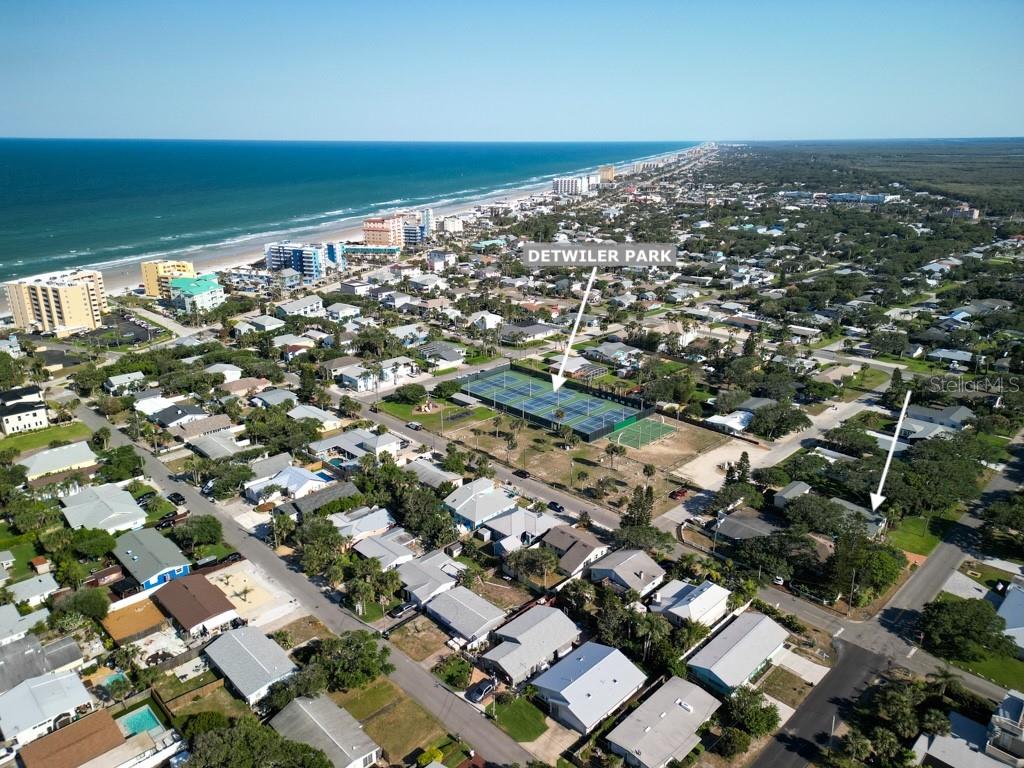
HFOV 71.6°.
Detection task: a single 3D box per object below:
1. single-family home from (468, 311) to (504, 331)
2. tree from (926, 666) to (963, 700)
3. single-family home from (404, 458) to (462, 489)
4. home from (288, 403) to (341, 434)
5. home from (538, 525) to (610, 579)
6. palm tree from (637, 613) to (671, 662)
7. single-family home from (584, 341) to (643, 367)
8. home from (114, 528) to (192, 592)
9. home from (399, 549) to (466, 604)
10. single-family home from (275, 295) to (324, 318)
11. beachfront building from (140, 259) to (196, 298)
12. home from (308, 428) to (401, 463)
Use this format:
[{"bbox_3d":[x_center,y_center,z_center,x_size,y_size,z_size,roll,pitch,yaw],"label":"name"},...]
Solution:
[{"bbox_3d":[-13.000,-31.250,357.880,13.500,5.600,15.000,17,25,40],"label":"single-family home"},{"bbox_3d":[76.940,53.238,125.410,5.900,6.013,5.900,0,19,0],"label":"tree"},{"bbox_3d":[-23.386,26.359,205.580,9.354,4.104,16.704,-18,26,-42],"label":"single-family home"},{"bbox_3d":[-66.950,11.810,240.500,10.200,4.200,18.000,-18,26,-42],"label":"home"},{"bbox_3d":[13.431,39.120,168.608,14.508,4.295,13.745,-18,26,-42],"label":"home"},{"bbox_3d":[26.000,46.990,131.960,5.800,8.800,5.400,0,19,0],"label":"palm tree"},{"bbox_3d":[45.963,-14.859,323.480,20.235,4.486,17.181,18,26,42],"label":"single-family home"},{"bbox_3d":[-80.900,38.530,158.120,21.400,4.000,10.200,17,26,41],"label":"home"},{"bbox_3d":[-17.400,40.990,151.140,13.200,3.900,14.600,17,25,40],"label":"home"},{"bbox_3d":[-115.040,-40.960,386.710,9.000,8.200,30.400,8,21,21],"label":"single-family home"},{"bbox_3d":[-209.330,-64.540,436.270,27.000,20.300,16.500,8,21,23],"label":"beachfront building"},{"bbox_3d":[-46.600,18.410,213.060,22.500,6.200,19.500,17,25,40],"label":"home"}]

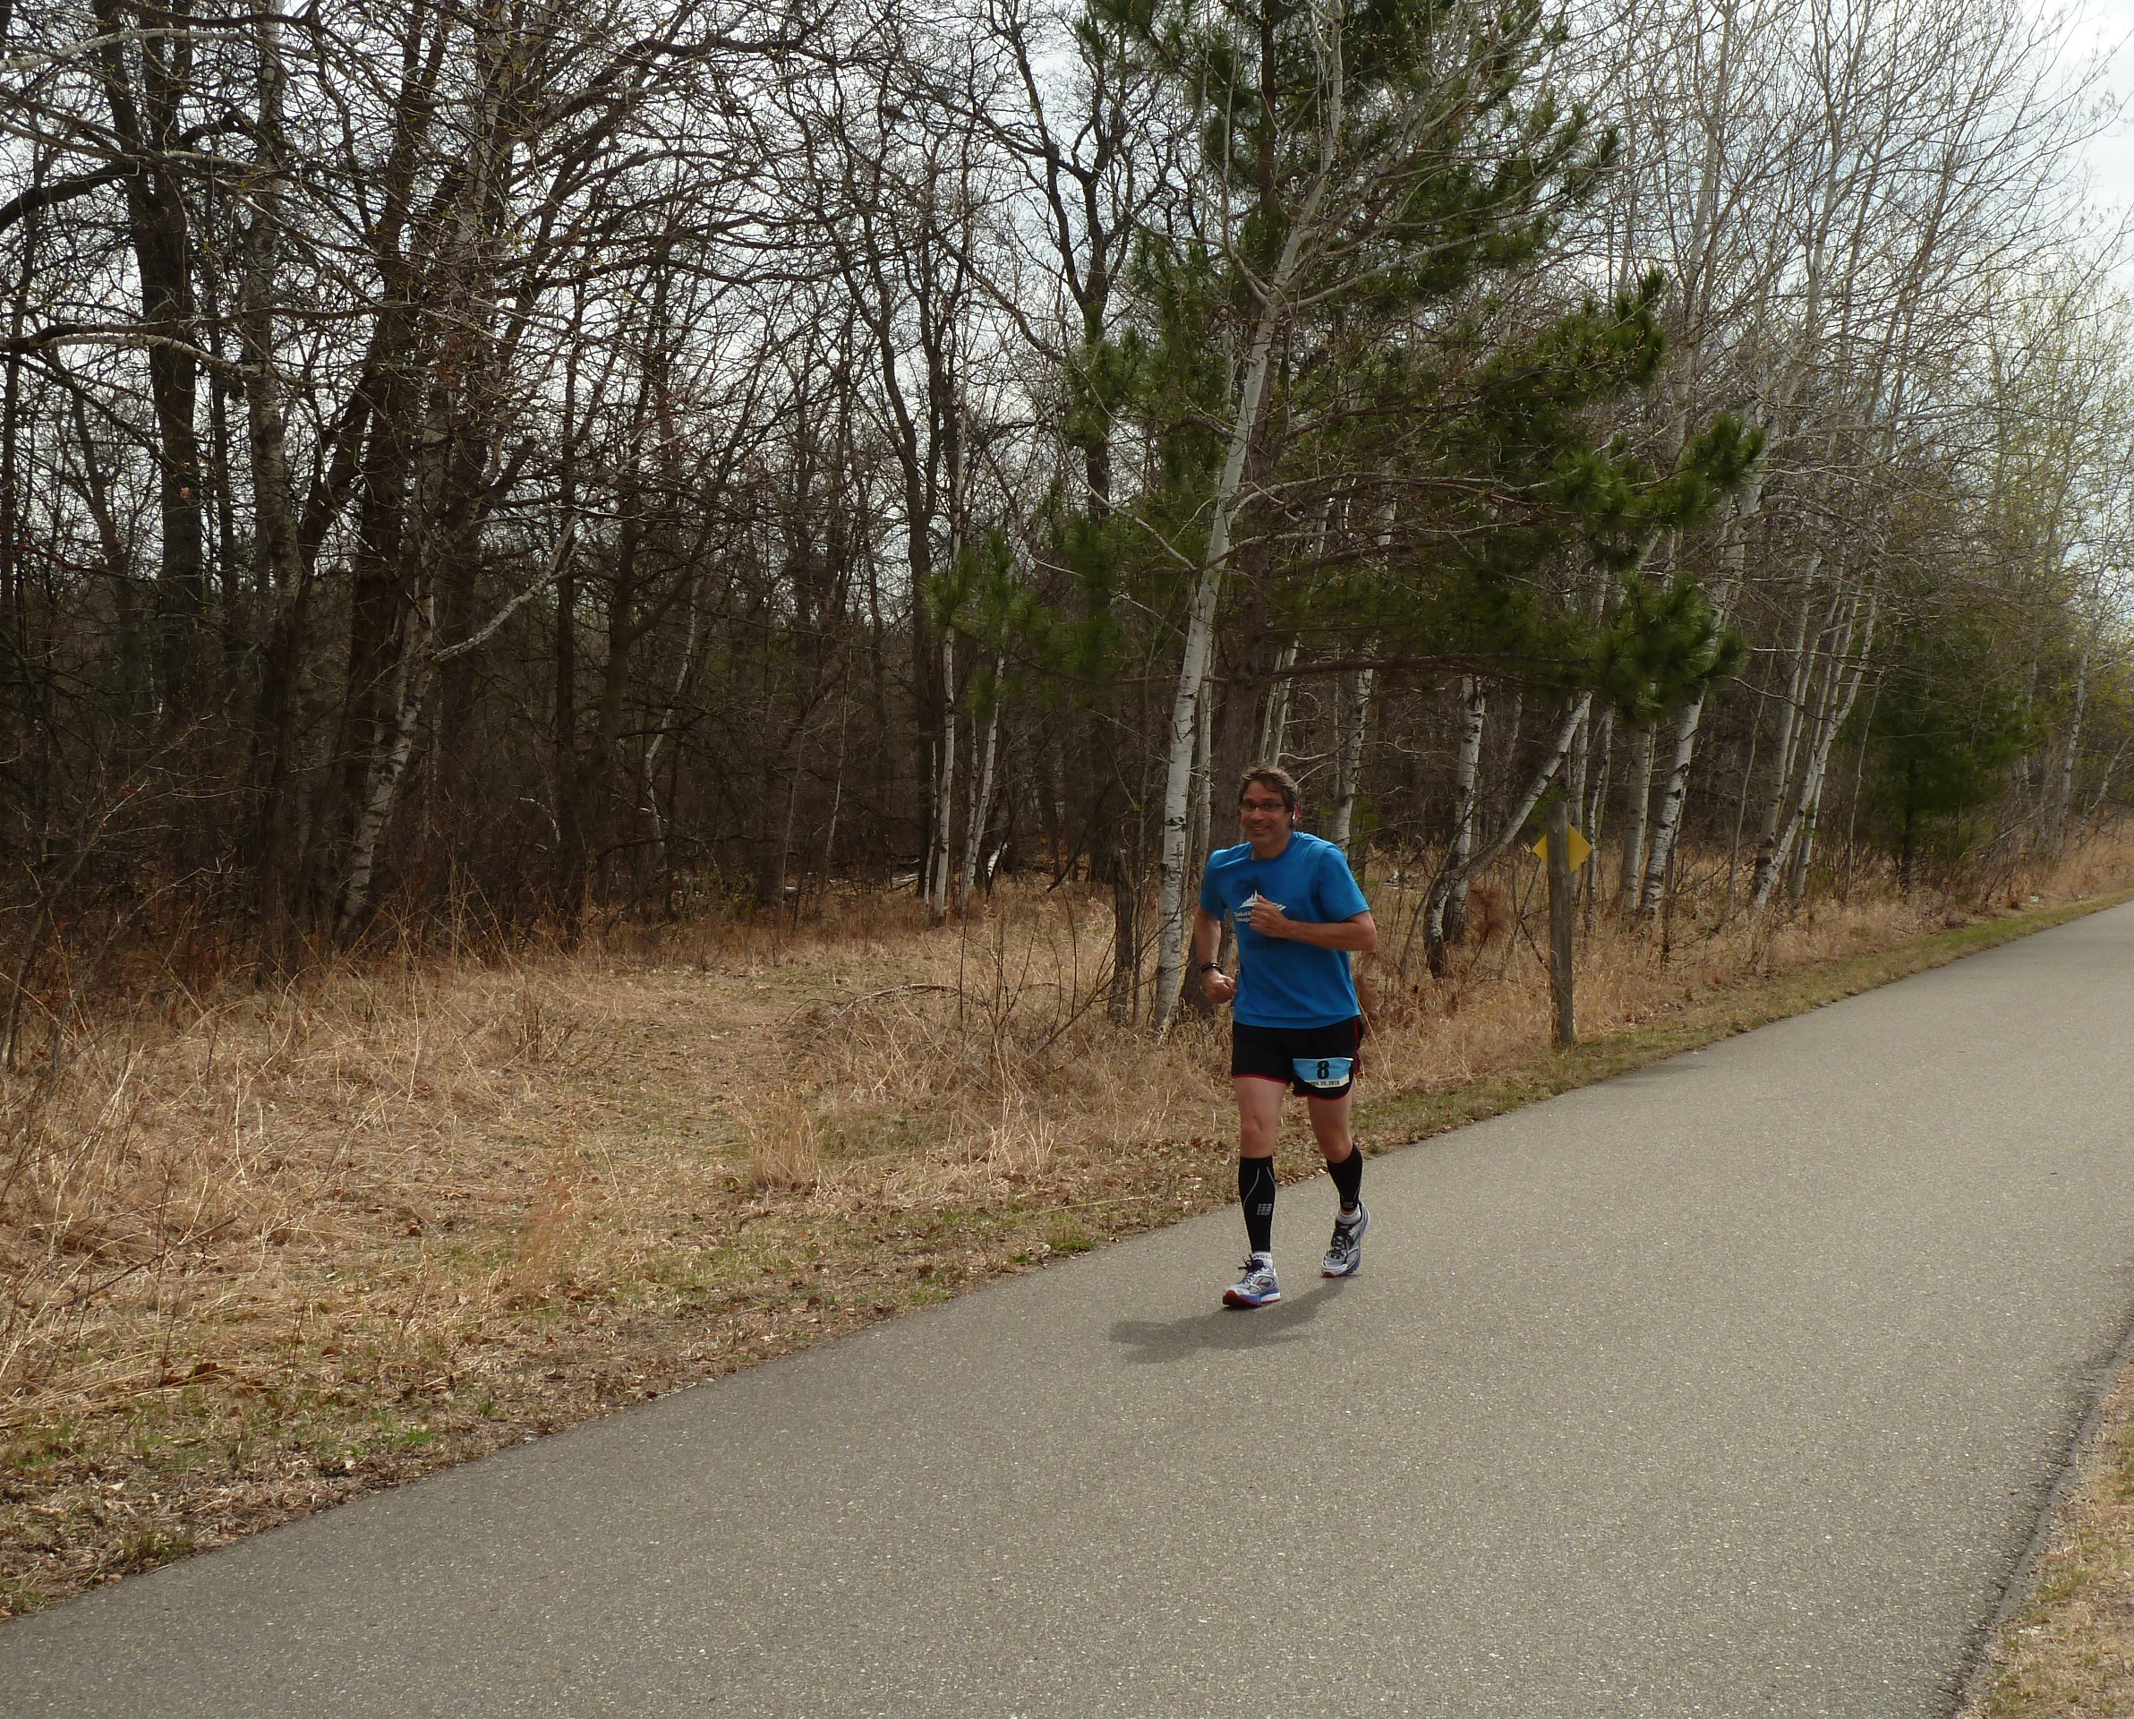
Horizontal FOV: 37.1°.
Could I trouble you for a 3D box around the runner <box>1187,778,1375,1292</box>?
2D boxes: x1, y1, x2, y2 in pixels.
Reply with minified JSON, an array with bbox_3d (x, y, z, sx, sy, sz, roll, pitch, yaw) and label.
[{"bbox_3d":[0.740,0.565,10.500,0.620,1.750,0.950,0,1,23],"label":"runner"}]

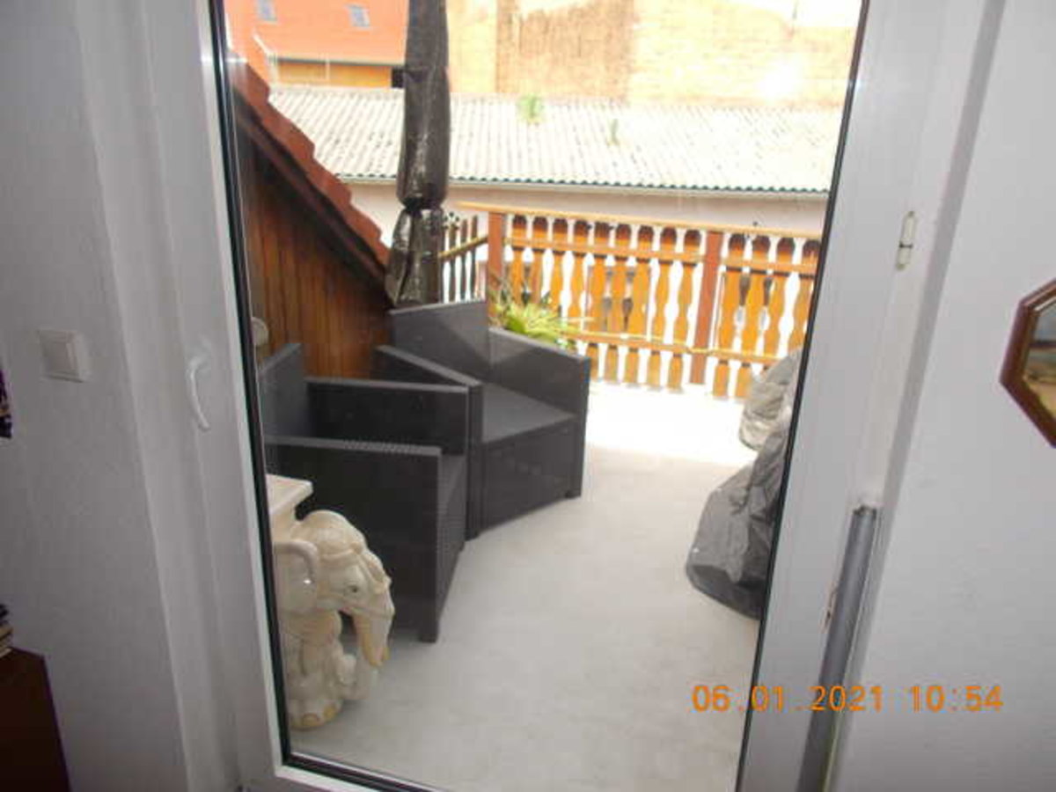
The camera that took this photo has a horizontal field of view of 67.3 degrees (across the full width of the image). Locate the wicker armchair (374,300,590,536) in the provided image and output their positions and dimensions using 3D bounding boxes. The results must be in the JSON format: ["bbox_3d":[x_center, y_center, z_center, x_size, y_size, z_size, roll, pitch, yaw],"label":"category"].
[{"bbox_3d":[-0.191,0.051,3.167,0.585,0.720,0.615,-16,26,-39],"label":"wicker armchair"}]

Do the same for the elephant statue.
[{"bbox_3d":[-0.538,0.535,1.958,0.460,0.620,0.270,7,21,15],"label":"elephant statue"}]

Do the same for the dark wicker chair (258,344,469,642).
[{"bbox_3d":[-0.532,0.270,2.538,0.615,0.720,0.585,3,20,4],"label":"dark wicker chair"}]

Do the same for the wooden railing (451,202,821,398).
[{"bbox_3d":[0.653,-0.565,4.829,2.397,1.000,0.120,9,20,20],"label":"wooden railing"}]

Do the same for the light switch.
[{"bbox_3d":[-0.763,-0.068,1.304,0.080,0.080,0.016,8,21,16],"label":"light switch"}]

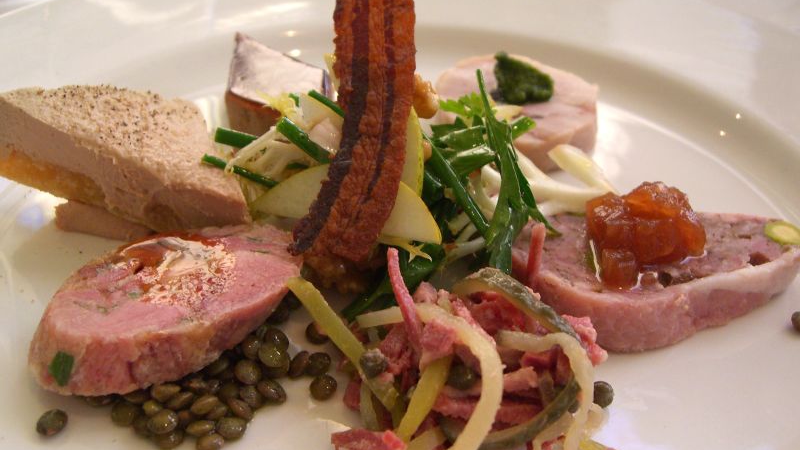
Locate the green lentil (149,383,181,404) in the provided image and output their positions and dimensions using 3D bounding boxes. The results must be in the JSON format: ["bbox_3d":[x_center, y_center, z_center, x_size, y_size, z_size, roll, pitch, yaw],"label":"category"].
[{"bbox_3d":[-0.048,0.035,0.181,0.006,0.004,0.006,-9,14,0],"label":"green lentil"}]

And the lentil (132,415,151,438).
[{"bbox_3d":[-0.049,0.039,0.170,0.006,0.004,0.006,-19,44,13],"label":"lentil"}]

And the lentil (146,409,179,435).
[{"bbox_3d":[-0.047,0.039,0.175,0.006,0.004,0.006,1,35,0],"label":"lentil"}]

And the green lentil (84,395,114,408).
[{"bbox_3d":[-0.060,0.035,0.176,0.006,0.004,0.006,1,41,0],"label":"green lentil"}]

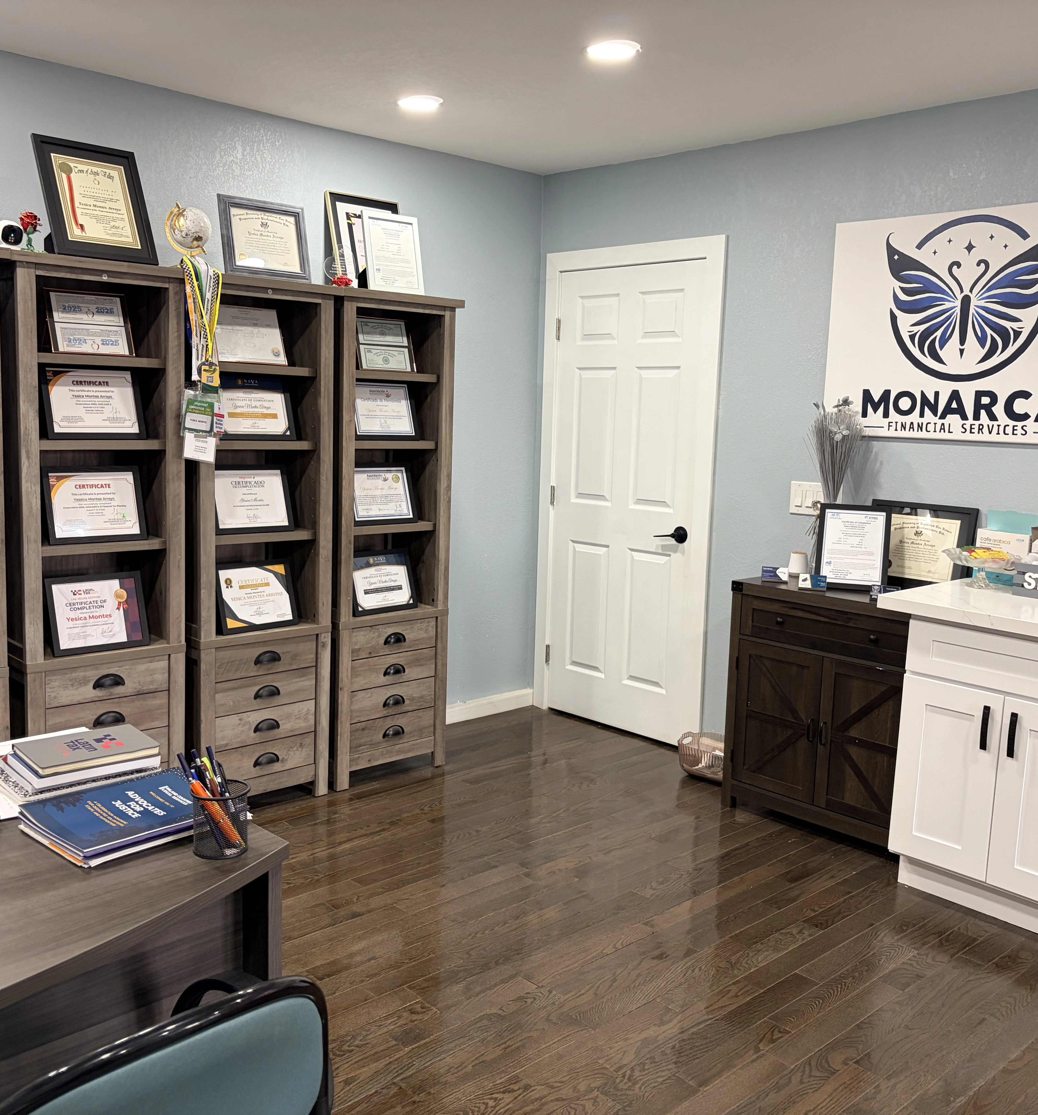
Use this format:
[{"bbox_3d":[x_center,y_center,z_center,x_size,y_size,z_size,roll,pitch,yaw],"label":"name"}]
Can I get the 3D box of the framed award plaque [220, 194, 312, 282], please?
[{"bbox_3d":[-0.847,-1.047,3.708,0.321,0.264,0.030,-6,-1,-43],"label":"framed award plaque"}]

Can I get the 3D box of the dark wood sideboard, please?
[{"bbox_3d":[1.155,0.536,3.894,0.395,0.830,0.765,-5,11,-43],"label":"dark wood sideboard"}]

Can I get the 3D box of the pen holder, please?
[{"bbox_3d":[-0.457,0.403,1.710,0.089,0.100,0.089,2,8,0],"label":"pen holder"}]

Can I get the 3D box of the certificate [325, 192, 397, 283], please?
[{"bbox_3d":[-0.591,-1.212,4.421,0.341,0.426,0.030,-6,-5,-43],"label":"certificate"}]

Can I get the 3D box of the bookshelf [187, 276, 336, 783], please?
[{"bbox_3d":[-0.944,-0.029,3.866,0.545,1.810,0.360,-5,11,-43],"label":"bookshelf"}]

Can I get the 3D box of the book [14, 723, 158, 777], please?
[{"bbox_3d":[-0.770,0.343,1.994,0.209,0.015,0.154,-5,11,-43],"label":"book"}]

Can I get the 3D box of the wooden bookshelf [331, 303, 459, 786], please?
[{"bbox_3d":[-0.551,-0.067,4.240,0.545,1.810,0.360,-5,11,-43],"label":"wooden bookshelf"}]

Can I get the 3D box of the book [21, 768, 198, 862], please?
[{"bbox_3d":[-0.624,0.417,1.819,0.282,0.030,0.238,-5,11,-43],"label":"book"}]

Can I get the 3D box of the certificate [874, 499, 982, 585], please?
[{"bbox_3d":[1.401,-0.031,3.904,0.030,0.308,0.392,5,3,-44],"label":"certificate"}]

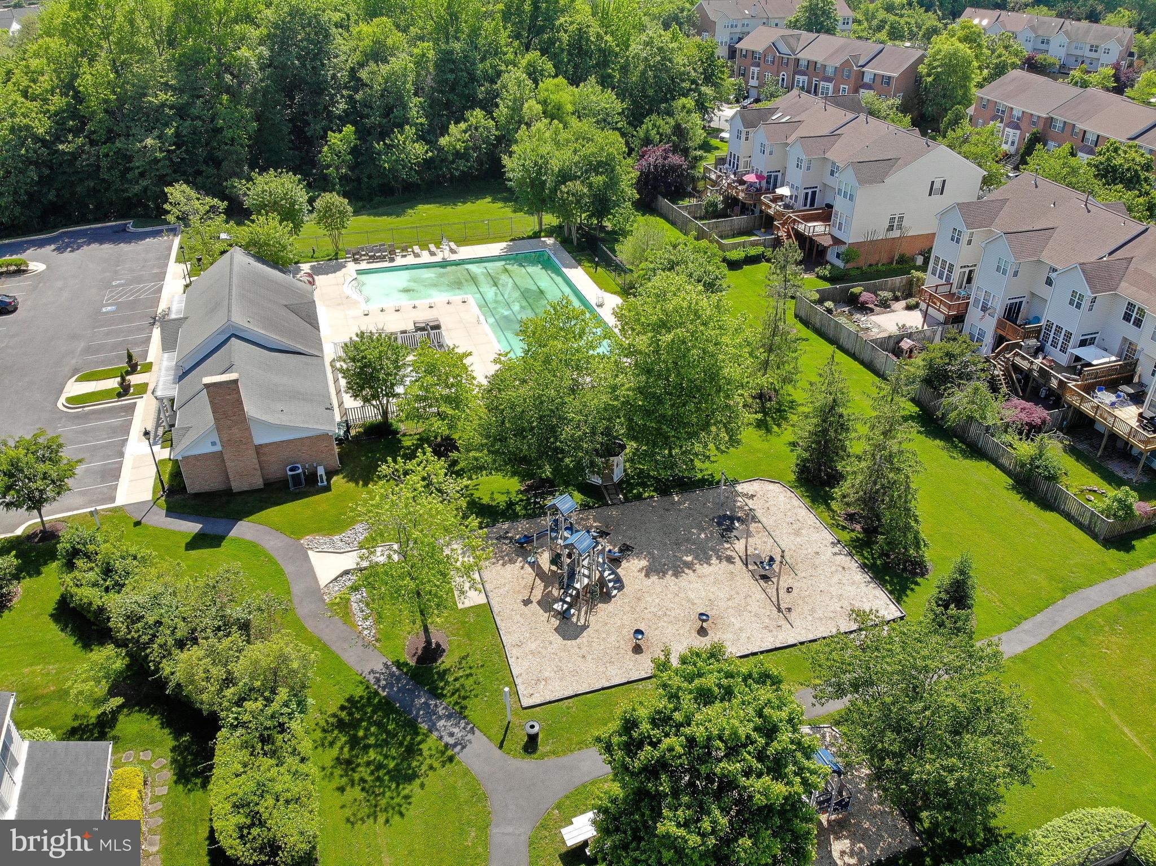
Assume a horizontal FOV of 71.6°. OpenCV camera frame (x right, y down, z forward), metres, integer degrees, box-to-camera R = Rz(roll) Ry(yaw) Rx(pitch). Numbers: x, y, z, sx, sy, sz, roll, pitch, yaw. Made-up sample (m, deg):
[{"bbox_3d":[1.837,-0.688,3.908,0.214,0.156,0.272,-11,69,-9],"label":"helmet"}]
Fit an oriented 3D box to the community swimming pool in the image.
[{"bbox_3d":[-9.432,-11.097,70.805,20.700,1.200,26.000,-9,30,-14],"label":"community swimming pool"}]

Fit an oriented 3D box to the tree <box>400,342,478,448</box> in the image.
[{"bbox_3d":[-8.735,-2.178,50.611,4.847,7.331,4.847,0,32,0],"label":"tree"}]

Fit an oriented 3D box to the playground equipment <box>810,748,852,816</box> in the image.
[{"bbox_3d":[9.347,13.258,30.062,2.500,3.000,2.300,-14,34,-21],"label":"playground equipment"}]

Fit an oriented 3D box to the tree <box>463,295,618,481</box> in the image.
[{"bbox_3d":[-1.981,-1.782,43.264,8.200,10.960,8.200,-1,29,0],"label":"tree"}]

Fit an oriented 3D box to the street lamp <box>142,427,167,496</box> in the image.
[{"bbox_3d":[-24.752,1.724,46.788,0.450,4.604,0.450,0,32,0],"label":"street lamp"}]

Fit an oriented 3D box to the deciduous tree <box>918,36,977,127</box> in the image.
[{"bbox_3d":[63.152,-59.715,136.955,8.587,14.409,8.587,0,32,0],"label":"deciduous tree"}]

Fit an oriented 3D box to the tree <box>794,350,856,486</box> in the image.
[{"bbox_3d":[14.054,-0.914,44.244,3.380,7.950,3.380,-1,29,0],"label":"tree"}]

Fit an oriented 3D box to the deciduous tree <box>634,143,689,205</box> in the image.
[{"bbox_3d":[10.212,-31.969,99.140,6.670,7.330,6.670,-1,29,0],"label":"deciduous tree"}]

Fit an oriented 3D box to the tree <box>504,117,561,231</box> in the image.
[{"bbox_3d":[-5.027,-27.867,87.472,6.260,12.060,6.260,-1,29,0],"label":"tree"}]

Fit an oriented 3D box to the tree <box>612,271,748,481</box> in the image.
[{"bbox_3d":[5.591,-2.660,43.316,7.230,12.190,7.230,-1,29,0],"label":"tree"}]

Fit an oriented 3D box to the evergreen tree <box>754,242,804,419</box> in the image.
[{"bbox_3d":[13.176,-6.503,53.309,3.300,12.300,3.300,0,32,0],"label":"evergreen tree"}]

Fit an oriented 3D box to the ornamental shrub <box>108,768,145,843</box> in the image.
[{"bbox_3d":[-15.681,12.849,27.874,0.930,0.900,2.300,-13,31,-20],"label":"ornamental shrub"}]

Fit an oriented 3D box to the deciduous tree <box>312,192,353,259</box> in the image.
[{"bbox_3d":[-24.802,-21.029,81.405,4.083,6.650,4.083,0,32,0],"label":"deciduous tree"}]

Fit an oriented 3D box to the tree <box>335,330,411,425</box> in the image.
[{"bbox_3d":[-13.356,-3.444,53.136,4.821,6.771,4.821,0,32,0],"label":"tree"}]

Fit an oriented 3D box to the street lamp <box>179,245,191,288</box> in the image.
[{"bbox_3d":[-36.670,-15.567,74.865,0.450,3.950,0.450,-11,31,-17],"label":"street lamp"}]

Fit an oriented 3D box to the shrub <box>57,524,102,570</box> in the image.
[{"bbox_3d":[-24.669,5.622,39.600,2.100,2.100,2.100,-11,31,-17],"label":"shrub"}]

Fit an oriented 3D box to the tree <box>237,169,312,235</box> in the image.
[{"bbox_3d":[-32.913,-24.988,87.278,7.558,7.093,7.558,0,32,0],"label":"tree"}]

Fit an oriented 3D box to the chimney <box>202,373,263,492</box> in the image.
[{"bbox_3d":[-19.976,0.112,46.677,1.850,7.500,0.750,-10,33,-15],"label":"chimney"}]

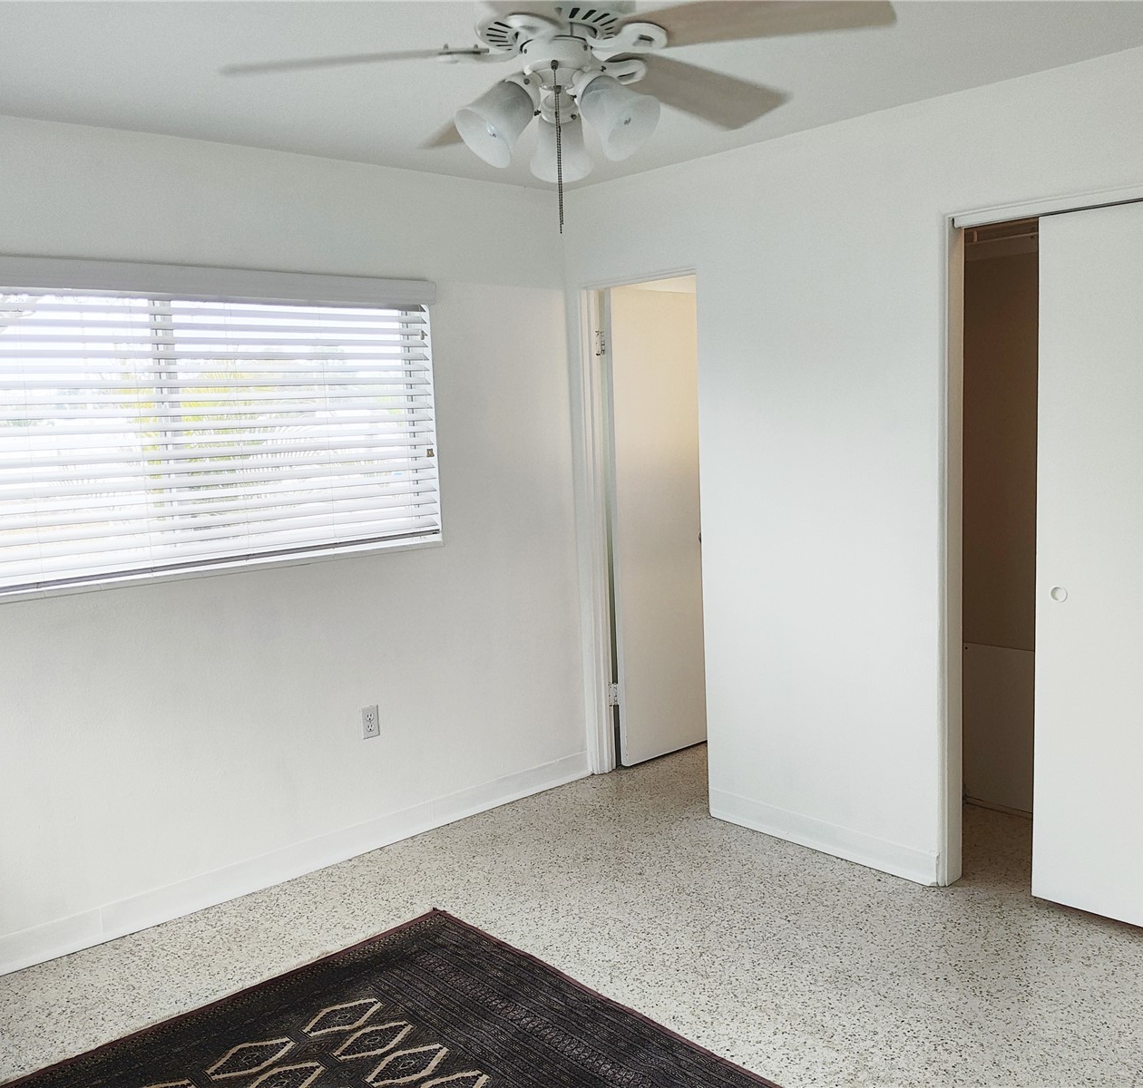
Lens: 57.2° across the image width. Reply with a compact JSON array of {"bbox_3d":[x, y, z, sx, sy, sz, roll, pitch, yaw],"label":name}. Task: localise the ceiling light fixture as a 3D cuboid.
[{"bbox_3d":[-0.002,-0.820,1.774,1.070,0.570,1.040,5,10,44],"label":"ceiling light fixture"}]

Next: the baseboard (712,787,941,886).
[{"bbox_3d":[0.857,1.013,3.687,0.020,0.115,0.932,-9,10,-43],"label":"baseboard"}]

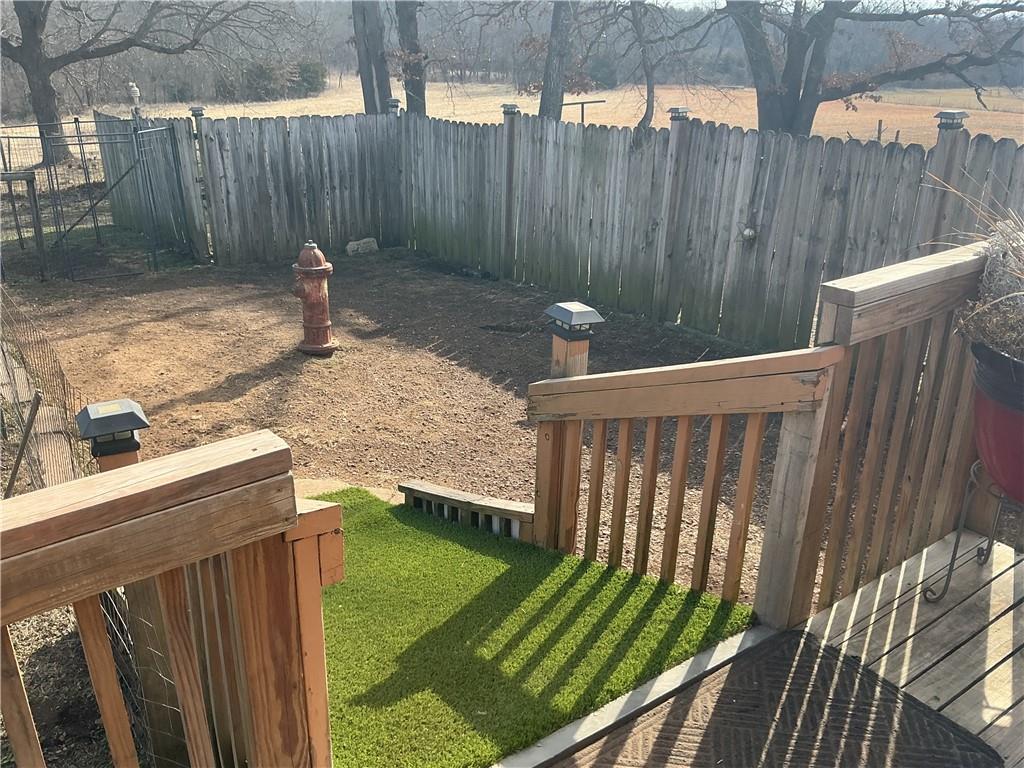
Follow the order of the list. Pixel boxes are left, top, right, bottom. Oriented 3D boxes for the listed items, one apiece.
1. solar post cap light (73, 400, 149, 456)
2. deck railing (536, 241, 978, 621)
[{"bbox_3d":[-0.996,0.111,2.141,0.147,0.105,0.147,-15,28,-33],"label":"solar post cap light"},{"bbox_3d":[0.792,0.095,2.806,1.004,1.253,1.131,-15,28,-33],"label":"deck railing"}]

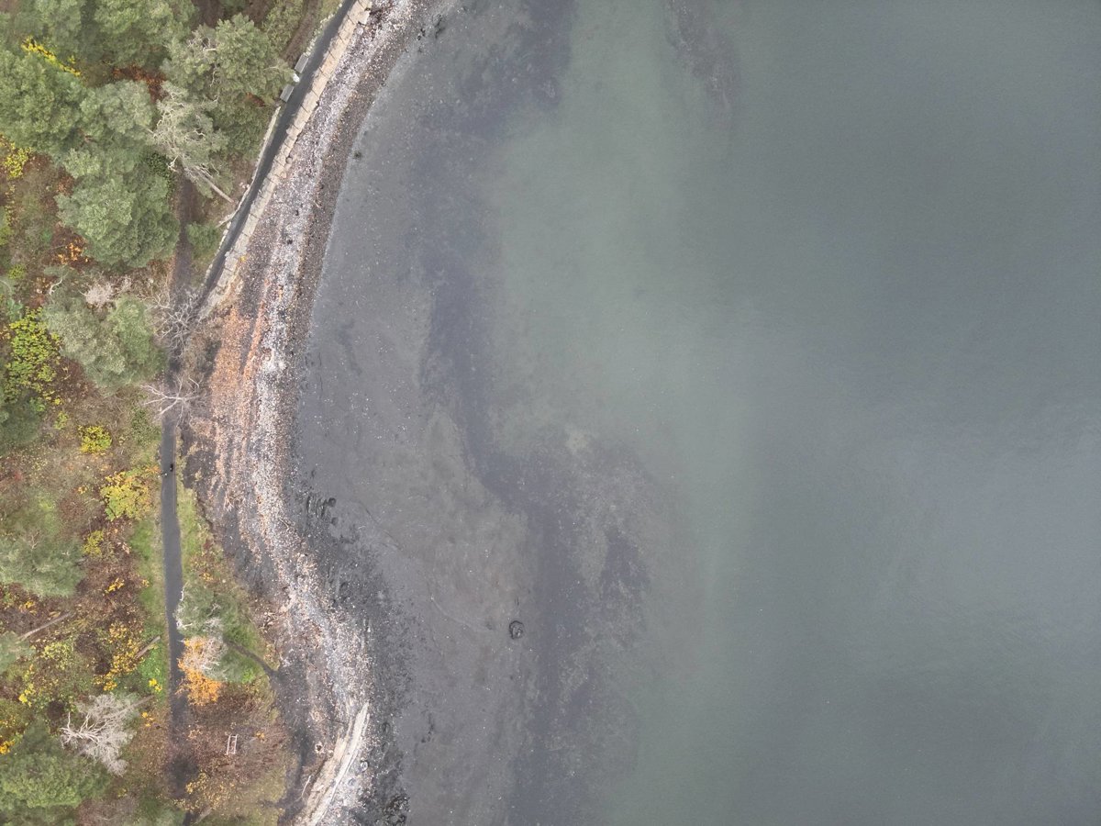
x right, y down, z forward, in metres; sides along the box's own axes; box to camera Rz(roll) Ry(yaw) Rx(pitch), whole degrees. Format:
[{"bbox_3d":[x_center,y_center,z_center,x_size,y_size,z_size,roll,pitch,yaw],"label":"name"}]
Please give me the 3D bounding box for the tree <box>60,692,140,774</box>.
[{"bbox_3d":[-49.300,35.600,85.500,7.200,13.000,7.800,0,90,0],"label":"tree"}]

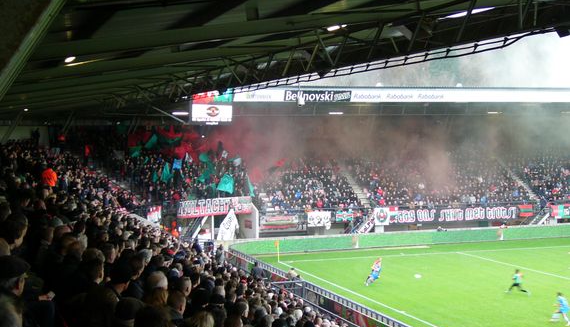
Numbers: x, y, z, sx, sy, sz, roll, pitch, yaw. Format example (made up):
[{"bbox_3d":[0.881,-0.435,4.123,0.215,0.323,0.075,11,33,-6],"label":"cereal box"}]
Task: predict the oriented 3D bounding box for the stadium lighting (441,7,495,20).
[{"bbox_3d":[4.805,-3.949,26.000,0.300,0.200,2.400,-1,2,-21],"label":"stadium lighting"}]

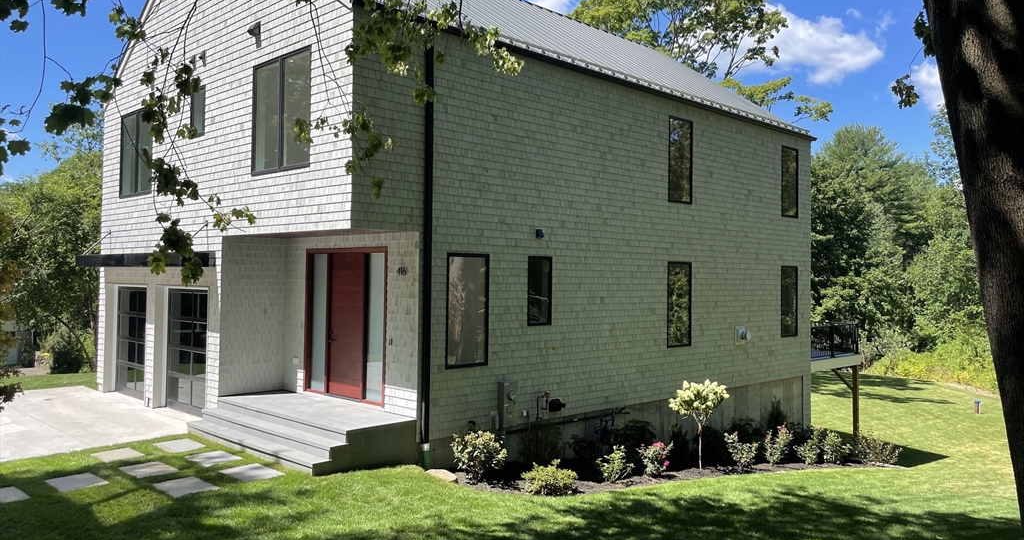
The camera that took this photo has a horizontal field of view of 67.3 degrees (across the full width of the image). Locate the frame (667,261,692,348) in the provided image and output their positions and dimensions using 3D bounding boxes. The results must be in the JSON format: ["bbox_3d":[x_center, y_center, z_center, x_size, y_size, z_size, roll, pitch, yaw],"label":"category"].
[{"bbox_3d":[3.632,0.751,16.611,0.915,1.825,0.100,1,-1,-45],"label":"frame"}]

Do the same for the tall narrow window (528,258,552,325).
[{"bbox_3d":[0.498,0.375,13.506,0.605,1.210,0.100,1,-1,-45],"label":"tall narrow window"}]

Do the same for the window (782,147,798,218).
[{"bbox_3d":[7.335,-2.308,20.264,0.915,1.825,0.100,1,-1,-45],"label":"window"}]

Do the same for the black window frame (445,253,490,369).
[{"bbox_3d":[-0.698,0.652,12.324,0.915,1.825,0.100,1,-1,-45],"label":"black window frame"}]

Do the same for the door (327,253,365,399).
[{"bbox_3d":[-2.816,0.933,13.023,0.080,2.430,1.060,1,-1,-45],"label":"door"}]

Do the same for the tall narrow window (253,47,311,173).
[{"bbox_3d":[-3.695,-2.482,12.267,0.100,1.825,1.840,1,-1,-45],"label":"tall narrow window"}]

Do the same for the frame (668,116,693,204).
[{"bbox_3d":[3.659,-2.355,16.624,0.915,1.825,0.100,1,-1,-45],"label":"frame"}]

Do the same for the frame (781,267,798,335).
[{"bbox_3d":[7.328,0.842,20.271,0.915,1.825,0.100,1,-1,-45],"label":"frame"}]

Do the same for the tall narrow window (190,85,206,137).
[{"bbox_3d":[-5.927,-2.962,14.532,0.100,0.910,0.610,1,-1,-45],"label":"tall narrow window"}]

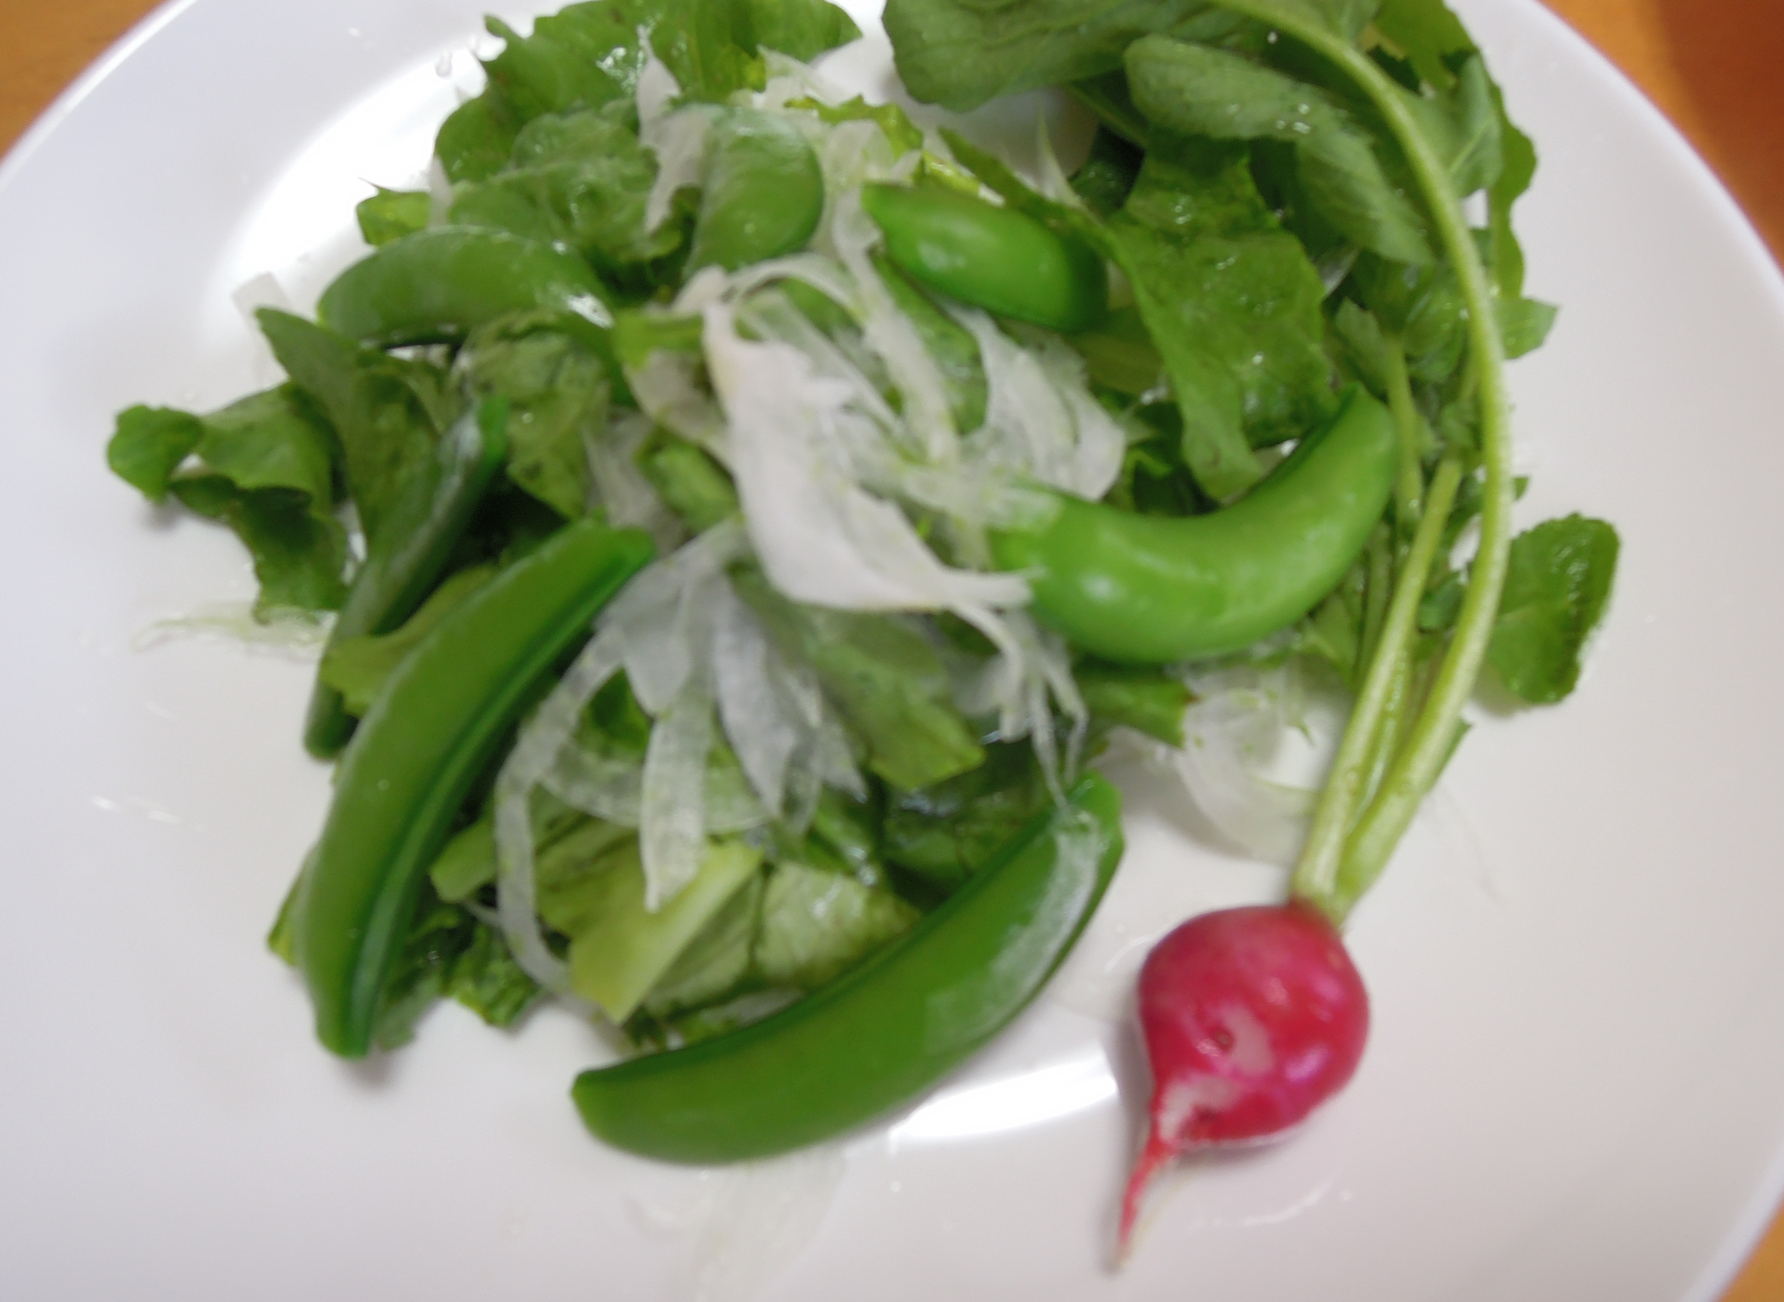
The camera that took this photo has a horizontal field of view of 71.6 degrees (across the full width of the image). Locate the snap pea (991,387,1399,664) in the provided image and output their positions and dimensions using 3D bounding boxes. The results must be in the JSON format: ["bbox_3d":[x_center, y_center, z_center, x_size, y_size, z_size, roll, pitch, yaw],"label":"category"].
[{"bbox_3d":[0.039,-0.015,0.150,0.052,0.017,0.030,-11,70,-5],"label":"snap pea"}]

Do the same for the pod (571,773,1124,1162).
[{"bbox_3d":[-0.001,0.041,0.145,0.072,0.015,0.026,-24,71,-9],"label":"pod"}]

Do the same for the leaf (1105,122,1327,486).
[{"bbox_3d":[0.042,-0.047,0.168,0.024,0.014,0.060,-4,69,-2],"label":"leaf"}]

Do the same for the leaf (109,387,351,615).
[{"bbox_3d":[-0.089,-0.022,0.167,0.035,0.016,0.024,10,69,3],"label":"leaf"}]

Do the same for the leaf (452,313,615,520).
[{"bbox_3d":[-0.045,-0.031,0.159,0.019,0.014,0.033,-15,70,-6],"label":"leaf"}]

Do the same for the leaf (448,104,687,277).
[{"bbox_3d":[-0.045,-0.063,0.170,0.034,0.016,0.024,2,69,0],"label":"leaf"}]

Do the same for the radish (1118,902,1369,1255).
[{"bbox_3d":[0.038,0.048,0.141,0.027,0.027,0.046,31,79,11],"label":"radish"}]

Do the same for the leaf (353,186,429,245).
[{"bbox_3d":[-0.072,-0.065,0.183,0.014,0.010,0.010,-9,69,-4],"label":"leaf"}]

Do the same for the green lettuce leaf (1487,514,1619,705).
[{"bbox_3d":[0.087,-0.006,0.164,0.017,0.008,0.029,20,70,7],"label":"green lettuce leaf"}]

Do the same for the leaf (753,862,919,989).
[{"bbox_3d":[-0.006,0.033,0.147,0.022,0.010,0.016,-6,69,-3],"label":"leaf"}]

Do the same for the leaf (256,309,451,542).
[{"bbox_3d":[-0.072,-0.030,0.164,0.019,0.014,0.042,-28,72,-11],"label":"leaf"}]

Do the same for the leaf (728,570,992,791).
[{"bbox_3d":[-0.005,0.003,0.146,0.018,0.014,0.032,-41,75,-15],"label":"leaf"}]

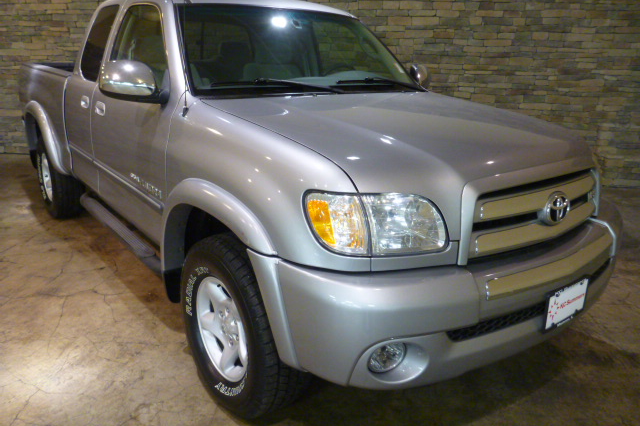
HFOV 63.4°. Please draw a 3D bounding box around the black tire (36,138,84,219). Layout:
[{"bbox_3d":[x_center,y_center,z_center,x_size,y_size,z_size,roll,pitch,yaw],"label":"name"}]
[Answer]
[{"bbox_3d":[-2.341,-0.342,4.686,0.275,0.770,0.775,-11,21,-37],"label":"black tire"}]

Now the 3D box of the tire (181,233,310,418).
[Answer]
[{"bbox_3d":[-0.341,0.474,2.245,0.275,0.770,0.775,-11,21,-37],"label":"tire"}]

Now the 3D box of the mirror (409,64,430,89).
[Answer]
[{"bbox_3d":[0.718,-0.920,3.596,0.270,0.200,0.180,-11,21,-37],"label":"mirror"}]

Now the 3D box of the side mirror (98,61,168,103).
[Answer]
[{"bbox_3d":[-0.858,-0.603,2.397,0.270,0.200,0.180,-11,21,-37],"label":"side mirror"}]

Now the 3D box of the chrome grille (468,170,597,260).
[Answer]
[{"bbox_3d":[0.866,-0.009,1.952,0.880,0.230,0.130,-11,21,-37],"label":"chrome grille"}]

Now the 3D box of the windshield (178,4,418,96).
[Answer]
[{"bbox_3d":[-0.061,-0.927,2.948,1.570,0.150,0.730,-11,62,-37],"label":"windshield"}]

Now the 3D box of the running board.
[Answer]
[{"bbox_3d":[-1.269,0.098,3.309,0.180,0.130,1.560,-11,21,-37],"label":"running board"}]

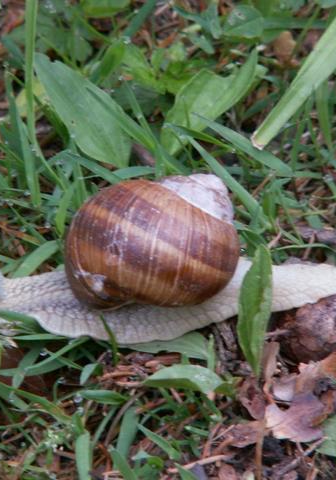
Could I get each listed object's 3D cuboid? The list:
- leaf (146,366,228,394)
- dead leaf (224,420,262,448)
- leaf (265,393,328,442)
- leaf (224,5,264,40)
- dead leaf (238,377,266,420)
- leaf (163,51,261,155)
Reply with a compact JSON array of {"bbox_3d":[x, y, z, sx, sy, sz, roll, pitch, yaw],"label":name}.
[{"bbox_3d":[0.004,0.033,1.136,0.019,0.004,0.007,-4,49,-4],"label":"leaf"},{"bbox_3d":[0.018,0.046,1.125,0.009,0.003,0.008,22,54,16],"label":"dead leaf"},{"bbox_3d":[0.030,0.042,1.127,0.014,0.004,0.013,15,58,9],"label":"leaf"},{"bbox_3d":[0.020,-0.057,1.240,0.011,0.003,0.011,9,57,6],"label":"leaf"},{"bbox_3d":[0.020,0.038,1.132,0.007,0.003,0.011,0,67,0],"label":"dead leaf"},{"bbox_3d":[0.011,-0.035,1.208,0.015,0.006,0.031,38,85,12],"label":"leaf"}]

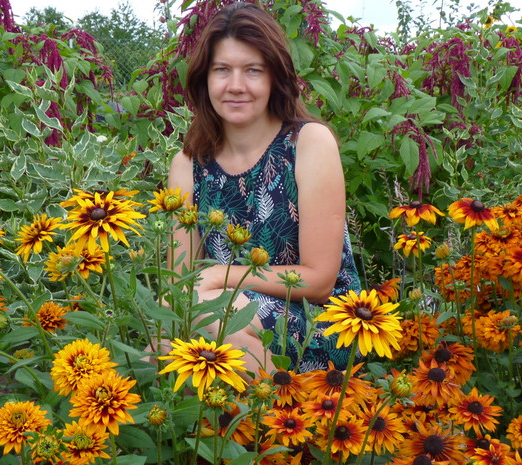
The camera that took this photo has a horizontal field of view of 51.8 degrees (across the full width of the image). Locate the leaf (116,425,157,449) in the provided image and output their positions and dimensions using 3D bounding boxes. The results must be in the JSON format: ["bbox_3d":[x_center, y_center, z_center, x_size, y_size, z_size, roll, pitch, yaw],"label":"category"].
[{"bbox_3d":[-0.187,0.305,0.800,0.062,0.016,0.038,21,42,15],"label":"leaf"}]

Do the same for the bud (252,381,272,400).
[{"bbox_3d":[0.002,0.200,0.680,0.022,0.023,0.022,0,27,0],"label":"bud"}]

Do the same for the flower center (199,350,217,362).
[{"bbox_3d":[-0.066,0.154,0.670,0.021,0.013,0.021,0,20,0],"label":"flower center"}]

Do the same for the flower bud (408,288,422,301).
[{"bbox_3d":[0.258,0.104,0.900,0.021,0.020,0.021,6,15,-1],"label":"flower bud"}]

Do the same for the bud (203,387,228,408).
[{"bbox_3d":[-0.057,0.206,0.670,0.028,0.026,0.028,0,27,0],"label":"bud"}]

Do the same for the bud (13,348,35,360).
[{"bbox_3d":[-0.384,0.199,0.870,0.034,0.024,0.034,0,27,0],"label":"bud"}]

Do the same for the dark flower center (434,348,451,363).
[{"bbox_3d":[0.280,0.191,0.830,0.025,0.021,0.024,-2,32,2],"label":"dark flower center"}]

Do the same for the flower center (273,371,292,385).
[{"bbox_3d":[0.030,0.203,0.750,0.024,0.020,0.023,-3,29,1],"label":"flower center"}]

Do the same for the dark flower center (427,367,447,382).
[{"bbox_3d":[0.260,0.210,0.790,0.027,0.018,0.027,0,27,0],"label":"dark flower center"}]

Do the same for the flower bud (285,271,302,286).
[{"bbox_3d":[0.045,0.064,0.750,0.021,0.021,0.021,0,22,0],"label":"flower bud"}]

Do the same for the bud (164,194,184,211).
[{"bbox_3d":[-0.137,-0.047,0.840,0.029,0.025,0.028,0,13,0],"label":"bud"}]

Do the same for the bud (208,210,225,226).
[{"bbox_3d":[-0.070,-0.022,0.840,0.026,0.025,0.025,9,12,0],"label":"bud"}]

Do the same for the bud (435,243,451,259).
[{"bbox_3d":[0.346,0.034,1.020,0.030,0.030,0.030,0,10,0],"label":"bud"}]

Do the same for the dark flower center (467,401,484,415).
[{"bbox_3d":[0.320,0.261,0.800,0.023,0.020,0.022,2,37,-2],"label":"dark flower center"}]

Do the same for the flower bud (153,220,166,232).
[{"bbox_3d":[-0.159,-0.009,0.840,0.019,0.018,0.019,0,24,0],"label":"flower bud"}]

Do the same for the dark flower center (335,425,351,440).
[{"bbox_3d":[0.118,0.287,0.770,0.023,0.017,0.023,0,45,0],"label":"dark flower center"}]

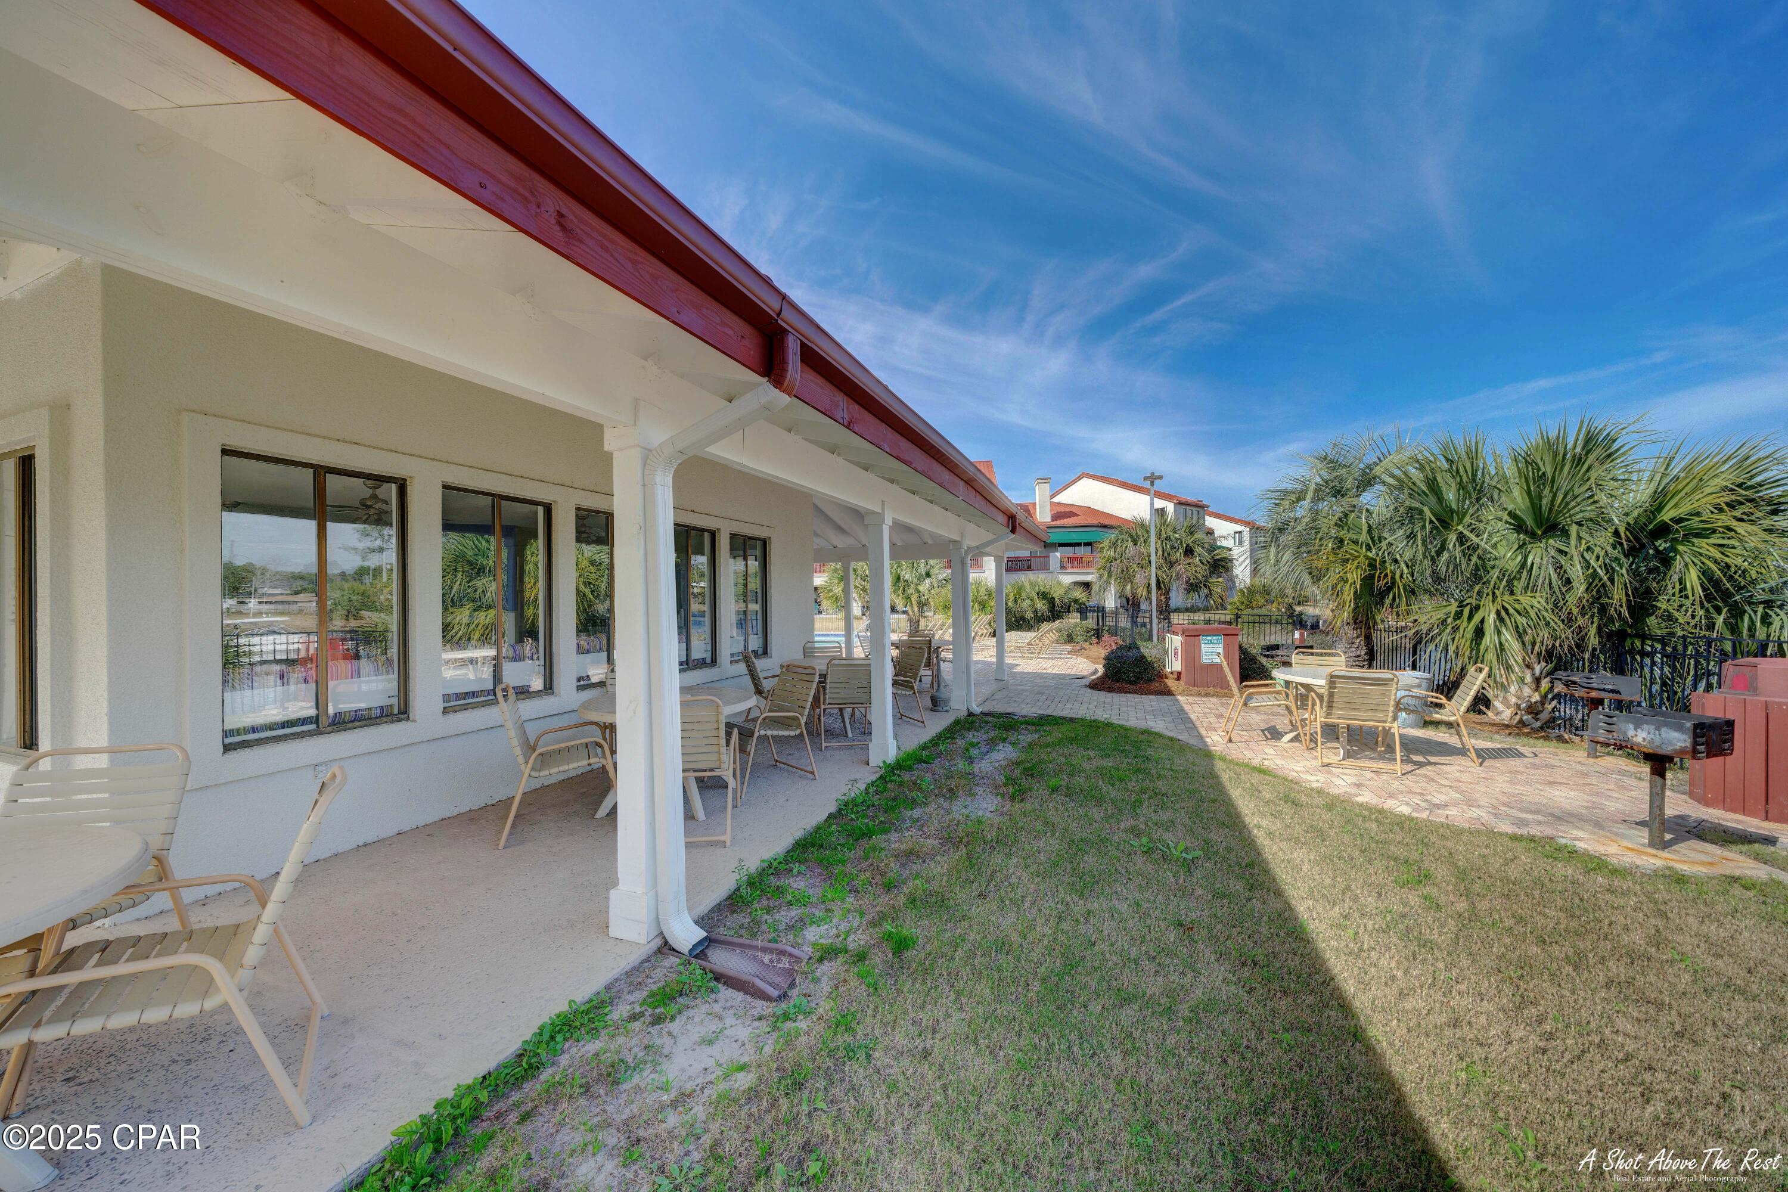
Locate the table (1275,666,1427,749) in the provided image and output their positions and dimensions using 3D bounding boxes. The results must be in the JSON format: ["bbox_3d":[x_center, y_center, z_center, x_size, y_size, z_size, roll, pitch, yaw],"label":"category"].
[{"bbox_3d":[4.358,1.096,5.778,1.200,0.720,1.200,-1,0,21],"label":"table"}]

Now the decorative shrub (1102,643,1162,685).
[{"bbox_3d":[4.132,1.179,10.368,0.950,0.760,0.950,-1,-1,21],"label":"decorative shrub"}]

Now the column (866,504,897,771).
[{"bbox_3d":[-0.108,0.378,5.394,0.200,2.280,0.200,-1,0,21],"label":"column"}]

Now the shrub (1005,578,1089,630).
[{"bbox_3d":[5.600,0.407,22.000,3.200,2.160,2.600,-1,0,14],"label":"shrub"}]

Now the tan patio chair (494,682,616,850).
[{"bbox_3d":[-2.223,1.063,4.030,0.750,0.915,0.590,0,0,-29],"label":"tan patio chair"}]

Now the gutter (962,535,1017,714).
[{"bbox_3d":[1.285,0.349,7.839,0.662,2.390,0.120,-1,-1,21],"label":"gutter"}]

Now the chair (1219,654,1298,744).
[{"bbox_3d":[3.779,1.040,6.144,0.727,0.871,0.576,-1,-1,28],"label":"chair"}]

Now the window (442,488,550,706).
[{"bbox_3d":[-2.934,0.031,4.469,0.080,1.562,0.873,-1,-1,21],"label":"window"}]

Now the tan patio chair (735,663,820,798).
[{"bbox_3d":[-1.085,1.091,4.964,0.750,0.880,0.600,-1,0,-44],"label":"tan patio chair"}]

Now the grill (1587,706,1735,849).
[{"bbox_3d":[4.746,1.155,3.705,0.385,0.849,0.453,0,0,-13],"label":"grill"}]

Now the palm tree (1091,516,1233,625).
[{"bbox_3d":[10.900,-0.879,25.000,5.400,4.600,4.400,-1,0,24],"label":"palm tree"}]

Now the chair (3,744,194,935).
[{"bbox_3d":[-3.022,1.063,2.105,0.576,0.871,0.727,-1,-1,-25],"label":"chair"}]

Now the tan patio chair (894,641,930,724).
[{"bbox_3d":[-0.057,1.050,6.904,0.750,0.915,0.590,0,0,-27],"label":"tan patio chair"}]

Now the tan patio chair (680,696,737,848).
[{"bbox_3d":[-1.295,1.056,3.834,0.576,0.871,0.727,-1,-1,-7],"label":"tan patio chair"}]

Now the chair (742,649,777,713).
[{"bbox_3d":[-1.370,1.100,6.820,0.750,0.880,0.600,-1,0,-24],"label":"chair"}]

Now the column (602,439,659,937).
[{"bbox_3d":[-1.139,0.391,2.708,0.195,2.240,0.195,0,0,21],"label":"column"}]

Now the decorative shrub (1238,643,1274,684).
[{"bbox_3d":[6.270,1.170,10.800,1.120,0.730,1.080,0,0,30],"label":"decorative shrub"}]

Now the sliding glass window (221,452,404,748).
[{"bbox_3d":[-3.405,0.024,3.555,0.080,1.580,0.900,-1,0,21],"label":"sliding glass window"}]

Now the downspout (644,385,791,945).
[{"bbox_3d":[-0.734,0.328,2.533,0.636,2.390,0.115,-1,-1,21],"label":"downspout"}]

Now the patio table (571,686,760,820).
[{"bbox_3d":[-1.627,1.161,4.419,1.220,0.750,1.220,-1,0,21],"label":"patio table"}]

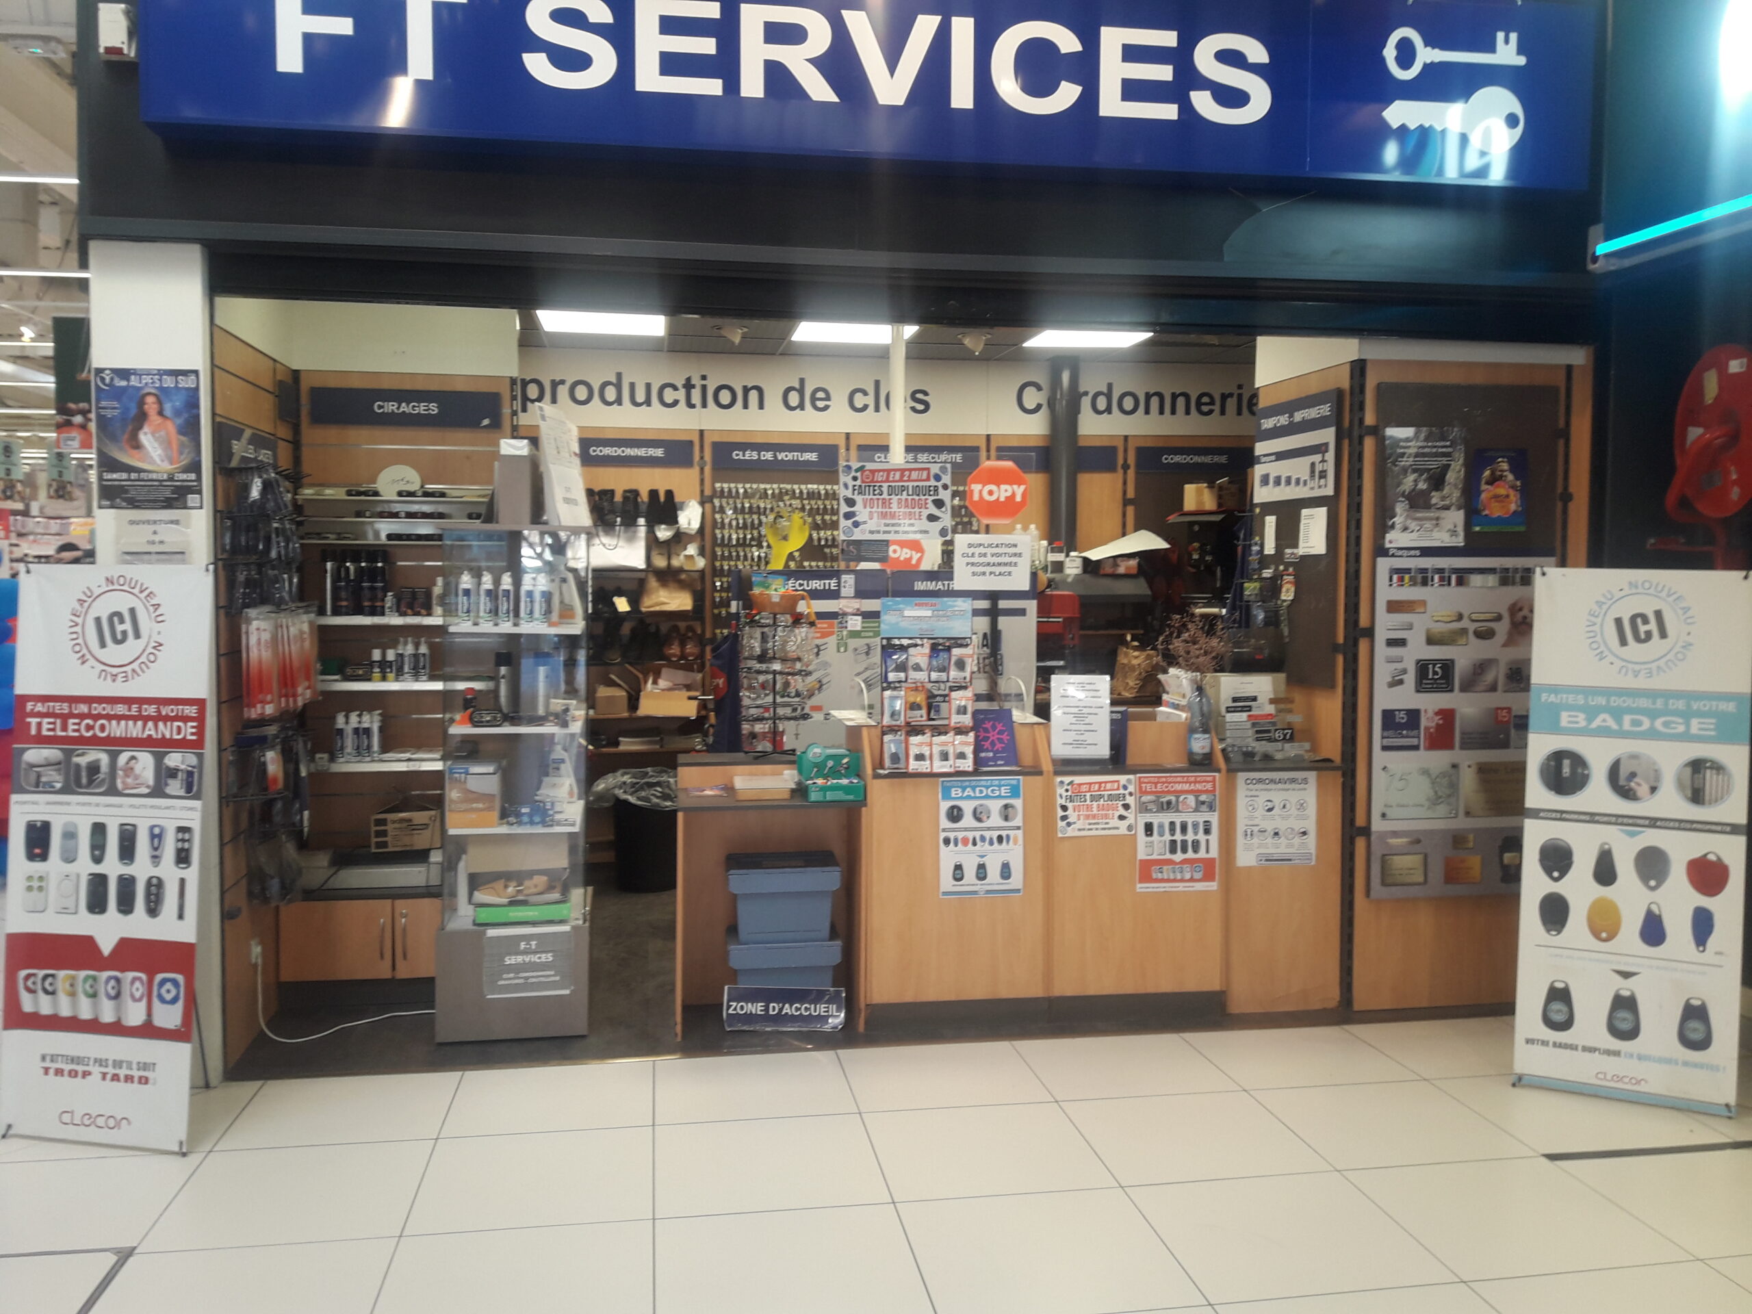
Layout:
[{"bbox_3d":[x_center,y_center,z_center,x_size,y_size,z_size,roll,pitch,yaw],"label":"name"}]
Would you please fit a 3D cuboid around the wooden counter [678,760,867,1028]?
[{"bbox_3d":[-0.409,0.841,5.194,0.640,0.900,0.680,0,3,-9],"label":"wooden counter"}]

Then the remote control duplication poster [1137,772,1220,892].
[{"bbox_3d":[1.079,0.628,5.061,0.300,0.420,0.010,0,3,-9],"label":"remote control duplication poster"}]

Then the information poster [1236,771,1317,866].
[{"bbox_3d":[1.447,0.585,5.112,0.300,0.338,0.010,0,3,-9],"label":"information poster"}]

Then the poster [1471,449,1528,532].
[{"bbox_3d":[2.265,-0.603,5.139,0.210,0.297,0.010,-1,3,-9],"label":"poster"}]

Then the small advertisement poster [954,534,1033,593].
[{"bbox_3d":[0.445,-0.356,5.373,0.297,0.210,0.010,-1,3,-9],"label":"small advertisement poster"}]

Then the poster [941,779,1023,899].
[{"bbox_3d":[0.370,0.630,4.957,0.297,0.420,0.010,-1,3,-9],"label":"poster"}]

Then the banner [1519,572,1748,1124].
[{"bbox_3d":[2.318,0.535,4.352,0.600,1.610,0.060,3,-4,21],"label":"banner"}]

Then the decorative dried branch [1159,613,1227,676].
[{"bbox_3d":[1.139,-0.047,5.093,0.255,0.230,0.220,0,3,-9],"label":"decorative dried branch"}]

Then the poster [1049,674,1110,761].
[{"bbox_3d":[0.728,0.214,5.033,0.215,0.297,0.020,0,3,-9],"label":"poster"}]

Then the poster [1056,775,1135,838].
[{"bbox_3d":[0.779,0.530,5.008,0.285,0.209,0.010,0,3,-9],"label":"poster"}]

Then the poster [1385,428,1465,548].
[{"bbox_3d":[1.970,-0.607,5.082,0.300,0.420,0.010,-1,3,-9],"label":"poster"}]

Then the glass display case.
[{"bbox_3d":[-1.263,0.420,5.032,0.500,1.755,0.480,-1,3,-9],"label":"glass display case"}]

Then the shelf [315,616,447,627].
[{"bbox_3d":[-1.826,-0.140,5.424,0.710,0.035,0.330,0,3,-9],"label":"shelf"}]

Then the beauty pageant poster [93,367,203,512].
[{"bbox_3d":[-2.185,-0.654,4.261,0.297,0.420,0.010,-1,3,-9],"label":"beauty pageant poster"}]

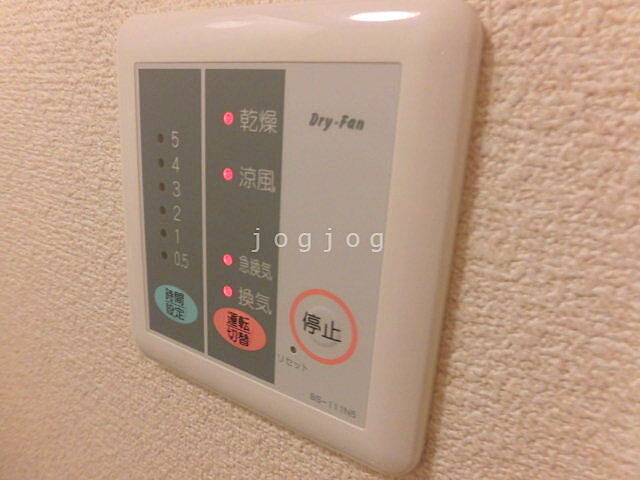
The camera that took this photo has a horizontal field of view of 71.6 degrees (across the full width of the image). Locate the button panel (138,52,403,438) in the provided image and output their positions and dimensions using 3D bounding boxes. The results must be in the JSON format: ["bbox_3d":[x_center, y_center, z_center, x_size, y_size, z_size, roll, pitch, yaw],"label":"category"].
[{"bbox_3d":[-0.020,-0.003,0.133,0.088,0.093,0.010,13,18,29],"label":"button panel"}]

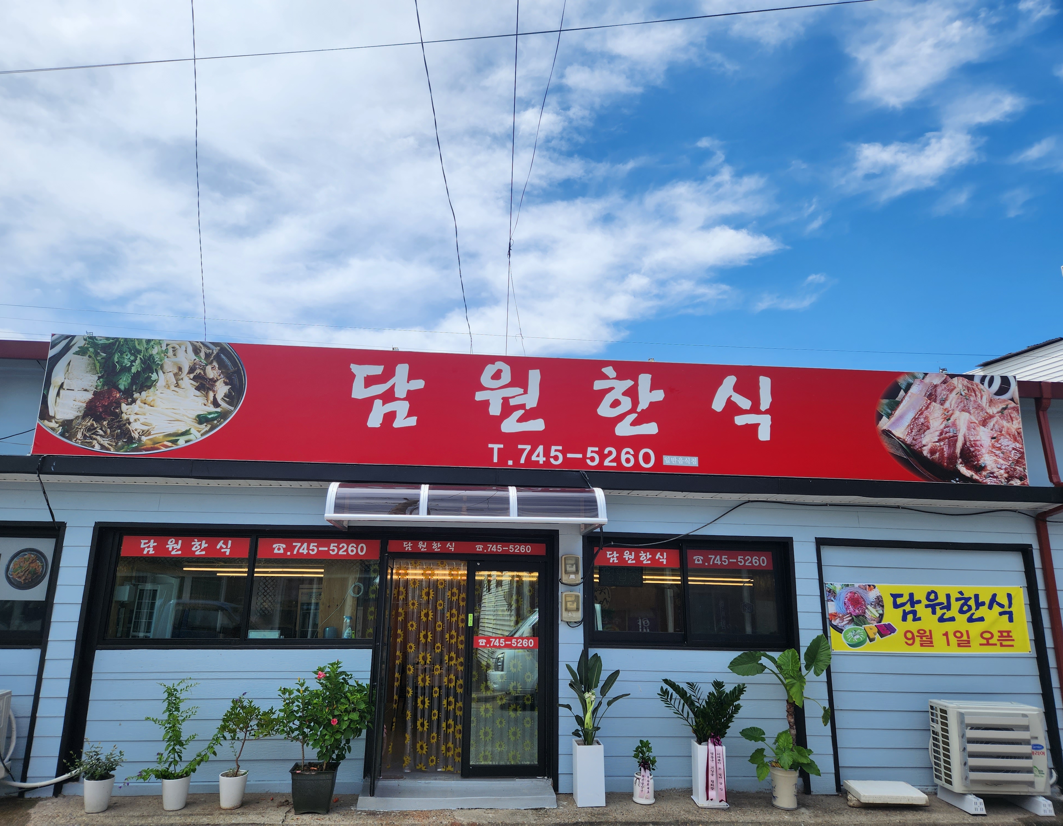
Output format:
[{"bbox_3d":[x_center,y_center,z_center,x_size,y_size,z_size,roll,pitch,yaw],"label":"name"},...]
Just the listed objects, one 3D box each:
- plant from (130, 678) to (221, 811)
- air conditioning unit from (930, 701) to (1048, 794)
[{"bbox_3d":[-2.994,2.799,6.203,0.665,1.010,0.460,2,-14,-5],"label":"plant"},{"bbox_3d":[4.020,2.938,6.446,0.862,0.680,0.310,2,-13,-5],"label":"air conditioning unit"}]

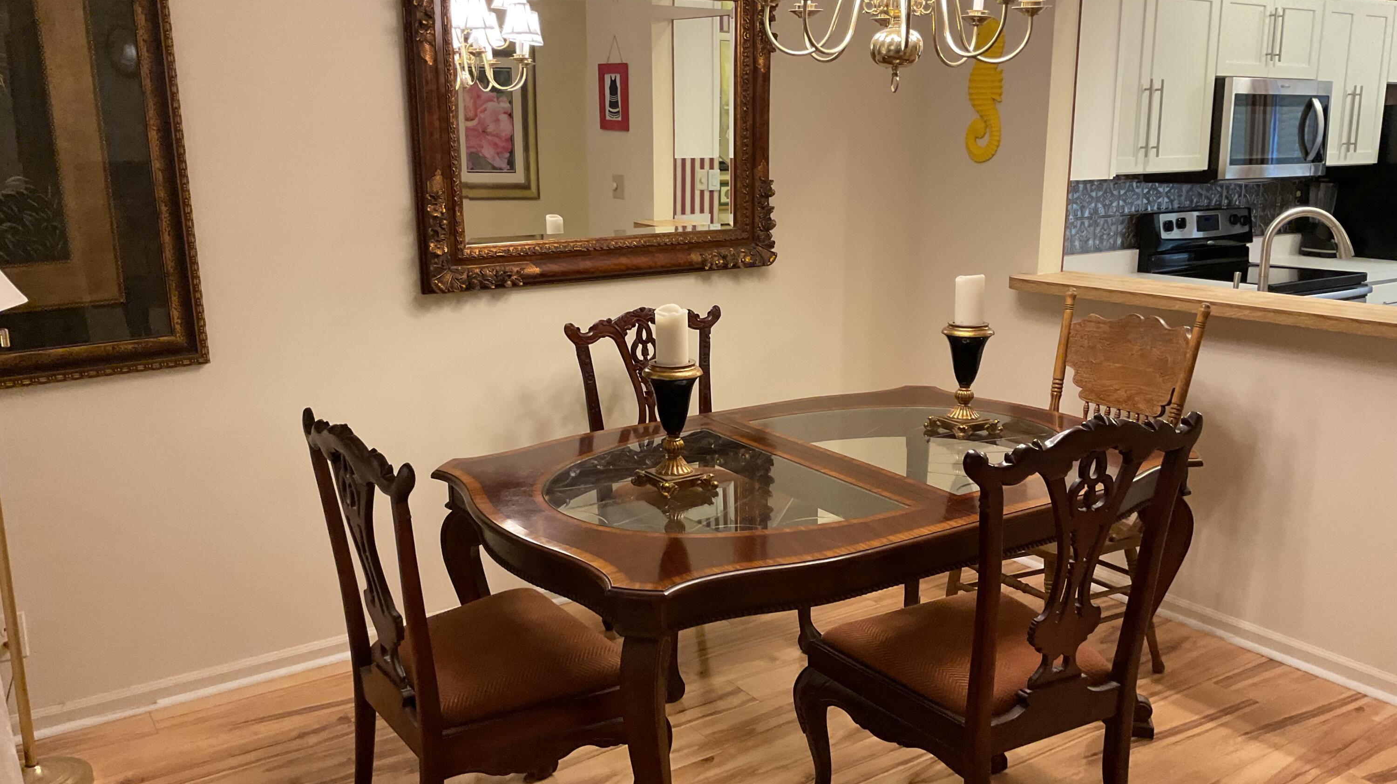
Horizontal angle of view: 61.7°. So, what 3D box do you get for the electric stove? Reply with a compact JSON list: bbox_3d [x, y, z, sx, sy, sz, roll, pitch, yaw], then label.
[{"bbox_3d":[2.416,-0.182,5.125,0.760,1.155,0.660,-9,15,-33],"label":"electric stove"}]

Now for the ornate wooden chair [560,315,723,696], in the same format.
[{"bbox_3d":[-0.004,0.294,3.518,0.570,1.020,0.560,-9,16,-34],"label":"ornate wooden chair"}]

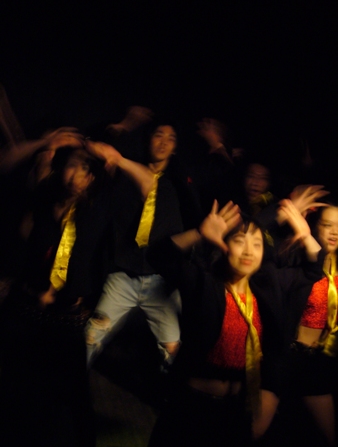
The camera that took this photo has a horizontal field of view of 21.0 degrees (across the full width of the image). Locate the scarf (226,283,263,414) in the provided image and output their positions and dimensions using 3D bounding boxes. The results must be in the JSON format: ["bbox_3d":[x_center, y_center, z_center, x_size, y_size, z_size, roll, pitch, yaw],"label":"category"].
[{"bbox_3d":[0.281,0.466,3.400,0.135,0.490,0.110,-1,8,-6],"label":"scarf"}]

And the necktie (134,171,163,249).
[{"bbox_3d":[-0.102,-0.068,4.750,0.090,0.390,0.050,12,6,-1],"label":"necktie"}]

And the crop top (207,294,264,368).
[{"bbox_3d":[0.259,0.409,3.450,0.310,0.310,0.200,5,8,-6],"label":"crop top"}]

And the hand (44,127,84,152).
[{"bbox_3d":[-0.504,-0.405,4.400,0.180,0.110,0.080,-3,24,-6],"label":"hand"}]

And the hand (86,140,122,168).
[{"bbox_3d":[-0.325,-0.348,4.600,0.185,0.100,0.080,29,15,-6],"label":"hand"}]

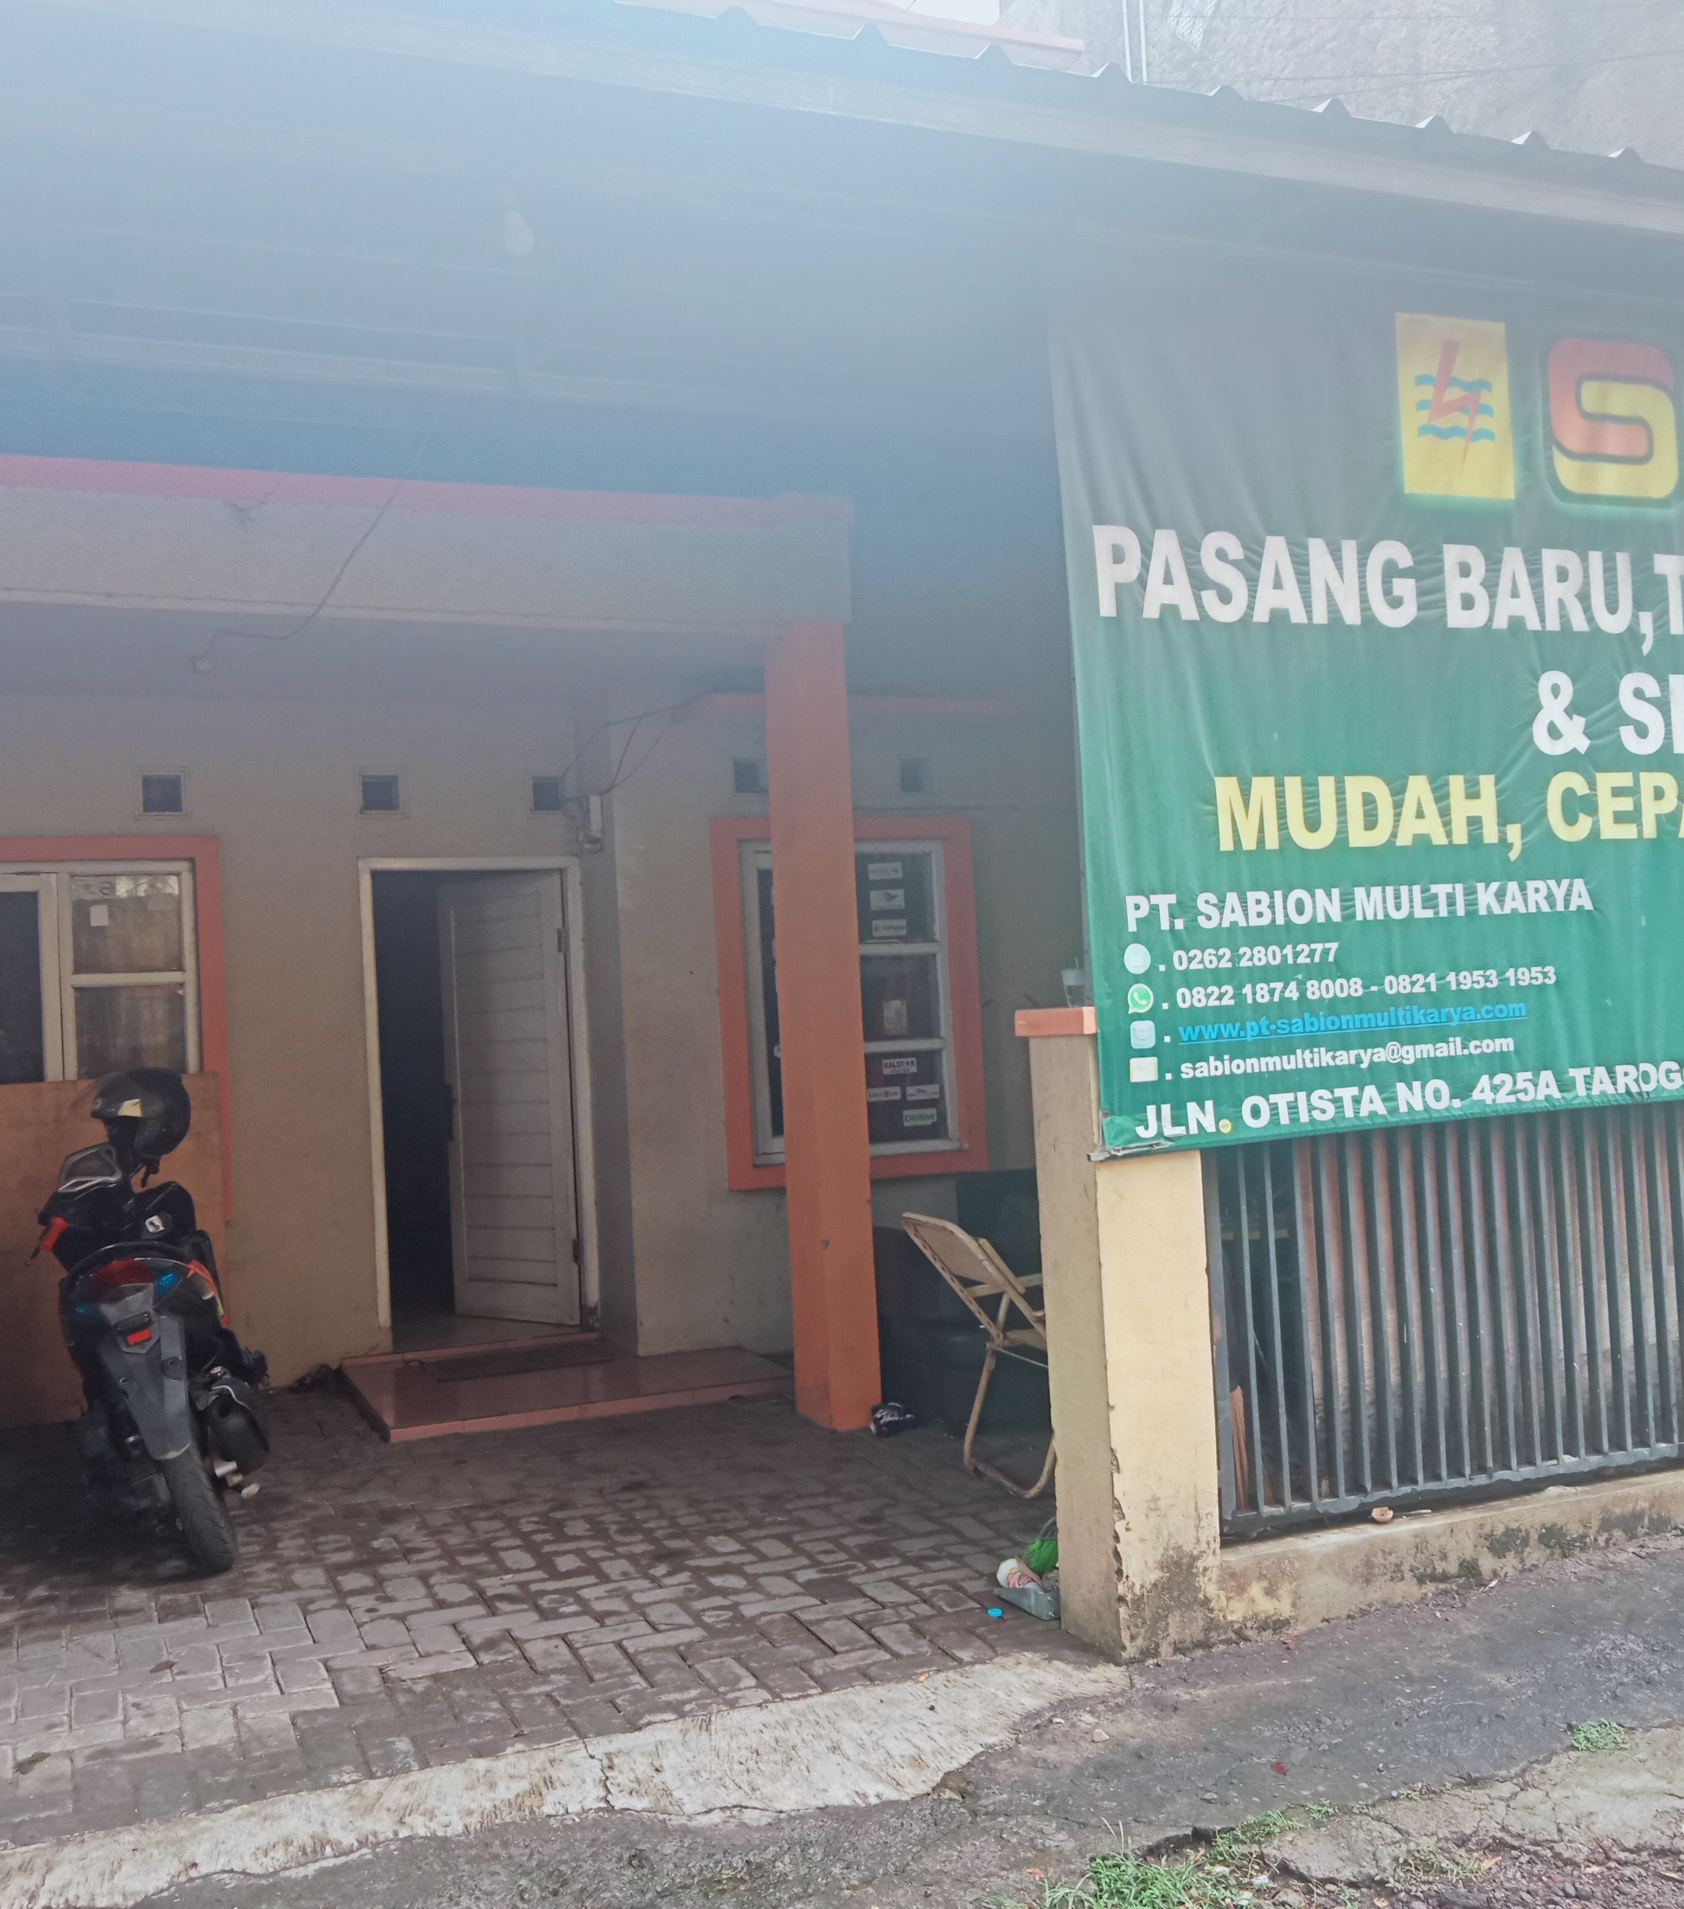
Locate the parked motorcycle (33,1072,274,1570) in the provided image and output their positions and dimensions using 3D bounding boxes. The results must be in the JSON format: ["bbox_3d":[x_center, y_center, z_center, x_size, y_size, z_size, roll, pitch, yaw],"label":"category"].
[{"bbox_3d":[-2.006,1.024,5.973,0.660,1.250,1.850,-2,-2,-18],"label":"parked motorcycle"}]

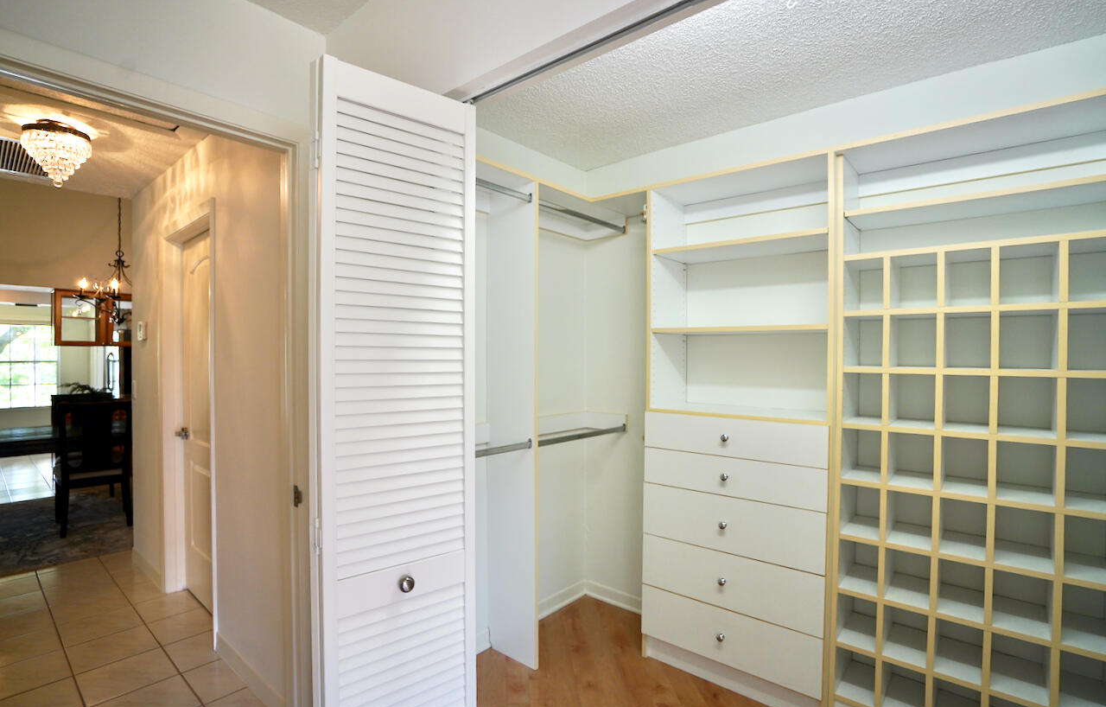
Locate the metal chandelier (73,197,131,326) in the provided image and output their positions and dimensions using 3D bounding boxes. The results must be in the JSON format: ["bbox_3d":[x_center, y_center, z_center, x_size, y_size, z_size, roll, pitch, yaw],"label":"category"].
[{"bbox_3d":[-4.000,-0.865,4.540,0.640,1.220,0.640,0,0,37],"label":"metal chandelier"}]

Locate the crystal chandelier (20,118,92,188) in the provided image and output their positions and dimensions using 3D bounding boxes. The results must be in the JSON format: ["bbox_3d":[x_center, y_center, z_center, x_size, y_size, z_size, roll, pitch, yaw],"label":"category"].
[{"bbox_3d":[-2.310,-0.920,2.295,0.255,0.285,0.255,0,0,37],"label":"crystal chandelier"}]

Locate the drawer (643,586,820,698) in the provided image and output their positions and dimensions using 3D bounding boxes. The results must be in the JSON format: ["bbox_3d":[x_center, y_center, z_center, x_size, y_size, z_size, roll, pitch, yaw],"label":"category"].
[{"bbox_3d":[0.810,1.166,2.172,0.730,0.224,0.380,0,0,37],"label":"drawer"}]

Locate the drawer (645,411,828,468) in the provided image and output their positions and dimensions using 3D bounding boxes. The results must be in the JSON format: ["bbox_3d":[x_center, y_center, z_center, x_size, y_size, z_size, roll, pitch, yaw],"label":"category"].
[{"bbox_3d":[0.827,0.348,2.172,0.730,0.155,0.380,0,0,37],"label":"drawer"}]

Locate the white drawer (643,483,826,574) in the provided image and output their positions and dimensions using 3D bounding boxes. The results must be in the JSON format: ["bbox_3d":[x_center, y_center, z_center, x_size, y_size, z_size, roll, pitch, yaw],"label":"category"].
[{"bbox_3d":[0.820,0.705,2.172,0.730,0.231,0.380,0,0,37],"label":"white drawer"}]

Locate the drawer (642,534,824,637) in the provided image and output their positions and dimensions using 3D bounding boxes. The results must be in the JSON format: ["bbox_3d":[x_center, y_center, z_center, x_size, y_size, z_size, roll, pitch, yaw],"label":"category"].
[{"bbox_3d":[0.815,0.937,2.172,0.730,0.228,0.380,0,0,37],"label":"drawer"}]

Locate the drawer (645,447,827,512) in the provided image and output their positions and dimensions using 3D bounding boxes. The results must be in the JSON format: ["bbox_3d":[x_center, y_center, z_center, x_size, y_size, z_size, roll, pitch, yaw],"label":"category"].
[{"bbox_3d":[0.824,0.507,2.172,0.730,0.158,0.380,0,0,37],"label":"drawer"}]

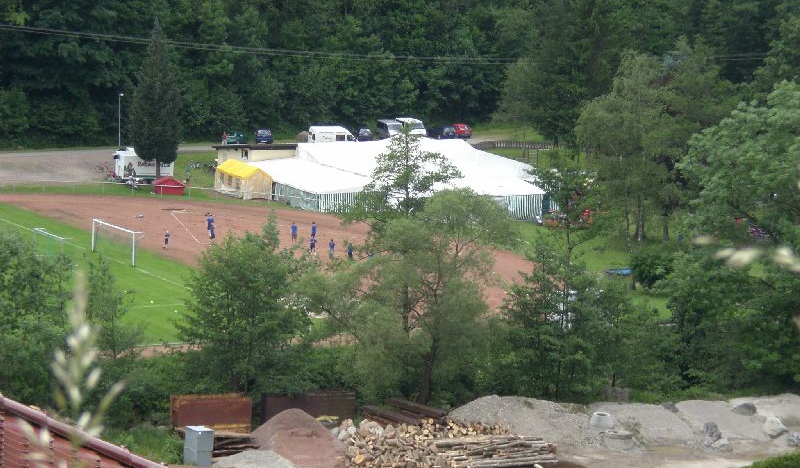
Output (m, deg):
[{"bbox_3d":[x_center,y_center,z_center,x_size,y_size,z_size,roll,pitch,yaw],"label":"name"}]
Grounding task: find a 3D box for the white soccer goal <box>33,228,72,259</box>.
[{"bbox_3d":[-25.307,0.944,194.095,1.450,2.060,5.150,-3,10,-30],"label":"white soccer goal"}]

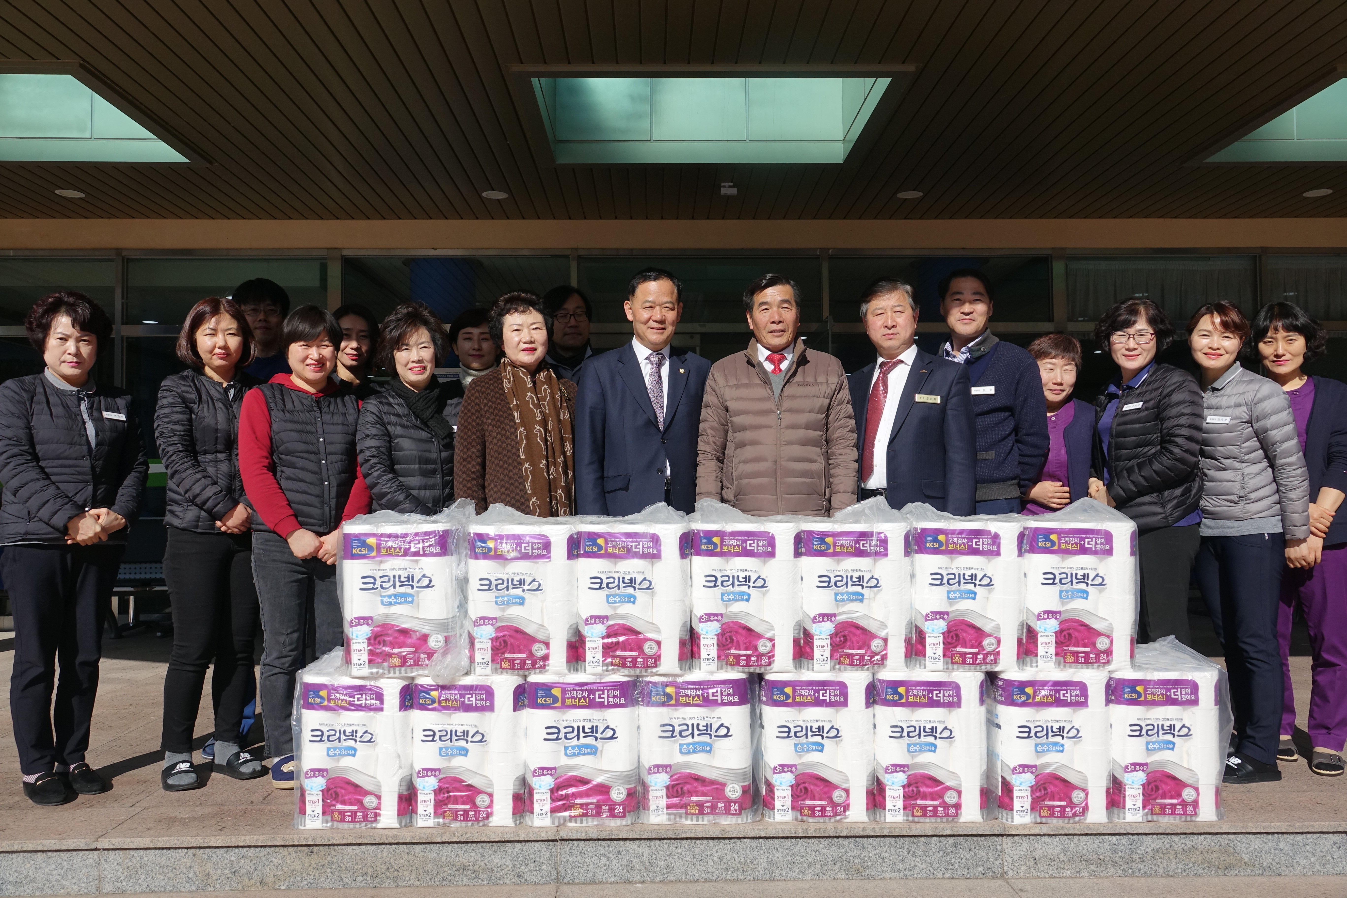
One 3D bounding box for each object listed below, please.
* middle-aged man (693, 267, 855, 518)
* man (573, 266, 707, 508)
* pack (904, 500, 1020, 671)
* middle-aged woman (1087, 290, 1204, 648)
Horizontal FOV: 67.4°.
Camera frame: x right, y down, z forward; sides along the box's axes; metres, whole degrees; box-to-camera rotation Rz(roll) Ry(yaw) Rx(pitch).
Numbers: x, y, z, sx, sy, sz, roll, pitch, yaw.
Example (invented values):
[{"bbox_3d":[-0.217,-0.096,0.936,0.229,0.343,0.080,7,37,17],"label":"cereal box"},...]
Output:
[{"bbox_3d":[0.338,0.262,3.292,0.530,1.677,0.310,-1,-2,5],"label":"middle-aged man"},{"bbox_3d":[-0.091,0.255,3.292,0.490,1.698,0.300,0,-2,-6],"label":"man"},{"bbox_3d":[0.849,0.428,3.046,0.330,0.445,0.230,0,-2,-1],"label":"pack"},{"bbox_3d":[1.589,0.291,3.371,0.360,1.585,0.460,1,-3,-38],"label":"middle-aged woman"}]

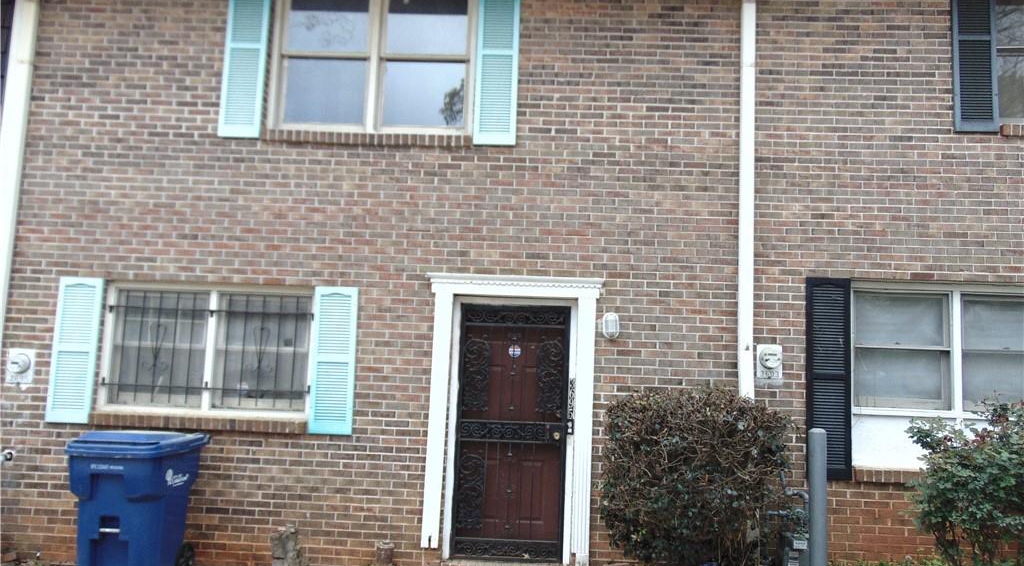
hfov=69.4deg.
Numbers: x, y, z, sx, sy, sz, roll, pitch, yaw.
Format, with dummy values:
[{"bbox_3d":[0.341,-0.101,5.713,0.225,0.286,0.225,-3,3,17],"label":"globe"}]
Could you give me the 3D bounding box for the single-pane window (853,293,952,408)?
[{"bbox_3d":[3.185,0.545,6.036,0.790,0.964,0.070,2,-6,2],"label":"single-pane window"}]

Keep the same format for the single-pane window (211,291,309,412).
[{"bbox_3d":[-2.095,0.578,6.171,0.838,0.968,0.070,2,-6,2],"label":"single-pane window"}]

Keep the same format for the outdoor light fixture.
[{"bbox_3d":[0.806,0.346,5.988,0.133,0.211,0.110,2,-6,2],"label":"outdoor light fixture"}]

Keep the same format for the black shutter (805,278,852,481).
[{"bbox_3d":[2.543,0.760,5.940,0.352,1.602,0.040,2,-6,2],"label":"black shutter"}]

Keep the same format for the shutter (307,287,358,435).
[{"bbox_3d":[-1.455,0.634,6.054,0.355,1.193,0.040,2,-6,2],"label":"shutter"}]

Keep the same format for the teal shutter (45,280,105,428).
[{"bbox_3d":[-3.600,0.553,6.115,0.366,1.193,0.040,2,-6,2],"label":"teal shutter"}]

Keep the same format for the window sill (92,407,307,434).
[{"bbox_3d":[-2.539,1.136,6.072,1.768,0.135,0.130,2,-6,2],"label":"window sill"}]

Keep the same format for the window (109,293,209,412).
[{"bbox_3d":[-2.939,0.540,6.151,0.810,0.965,0.090,2,-6,2],"label":"window"}]

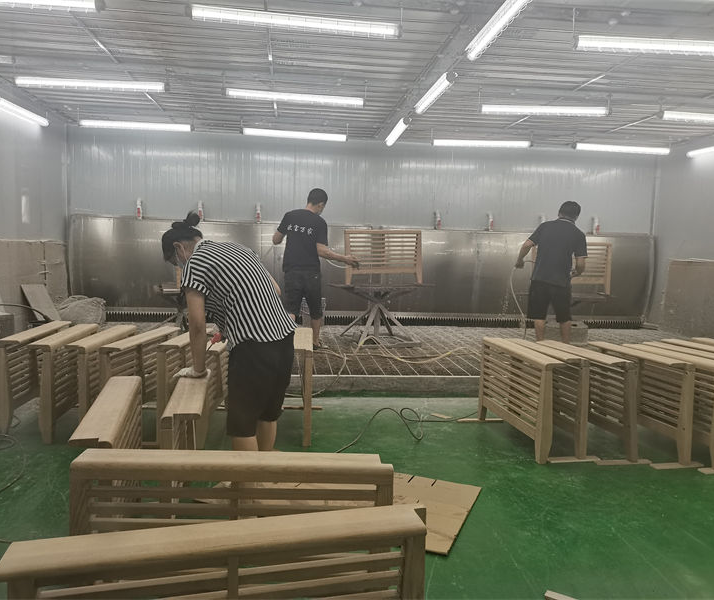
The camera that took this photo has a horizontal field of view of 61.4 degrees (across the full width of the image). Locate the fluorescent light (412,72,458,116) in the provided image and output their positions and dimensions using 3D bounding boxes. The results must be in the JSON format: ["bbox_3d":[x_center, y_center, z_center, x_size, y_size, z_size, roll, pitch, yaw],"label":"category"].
[{"bbox_3d":[0.646,-1.722,5.093,0.105,0.085,1.260,1,5,-7],"label":"fluorescent light"}]

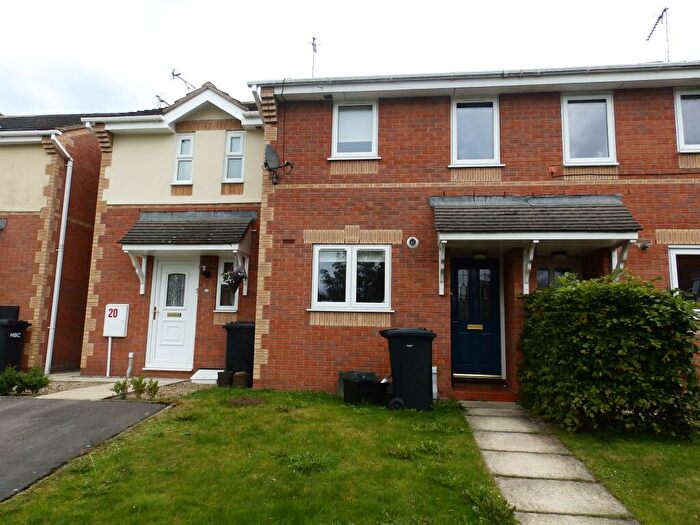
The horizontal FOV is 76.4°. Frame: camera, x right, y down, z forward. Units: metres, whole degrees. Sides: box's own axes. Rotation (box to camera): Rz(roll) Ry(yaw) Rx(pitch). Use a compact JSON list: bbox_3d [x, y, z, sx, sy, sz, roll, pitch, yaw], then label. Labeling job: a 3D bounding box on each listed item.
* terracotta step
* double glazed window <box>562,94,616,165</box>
[{"bbox_3d":[2.017,1.989,6.817,0.930,0.130,0.700,0,-6,7],"label":"terracotta step"},{"bbox_3d":[3.650,-2.038,6.849,0.755,1.130,0.080,0,-6,7],"label":"double glazed window"}]

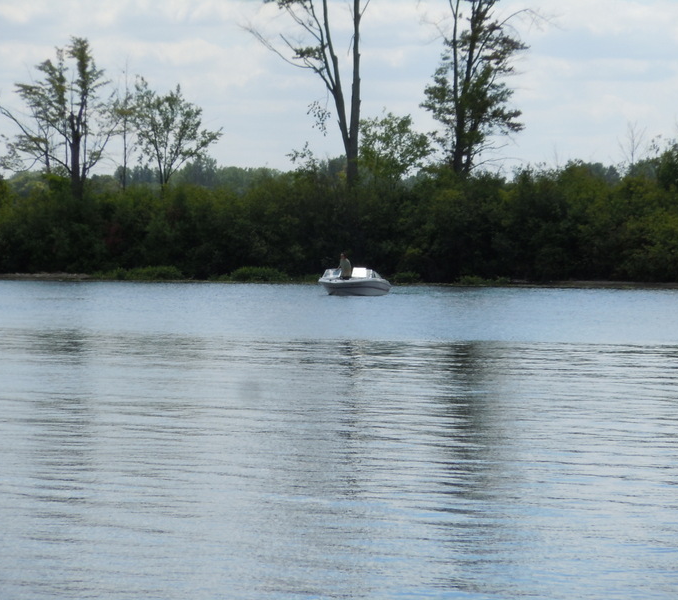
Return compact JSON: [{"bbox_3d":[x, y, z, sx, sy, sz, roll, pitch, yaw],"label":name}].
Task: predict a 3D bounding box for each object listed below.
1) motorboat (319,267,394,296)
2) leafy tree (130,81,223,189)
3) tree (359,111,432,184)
[{"bbox_3d":[0.357,-0.755,190.000,2.100,1.300,5.000,1,1,27],"label":"motorboat"},{"bbox_3d":[-10.090,-8.091,283.000,5.750,11.500,5.600,1,1,0],"label":"leafy tree"},{"bbox_3d":[3.441,-7.166,286.000,4.800,9.600,4.700,1,1,0],"label":"tree"}]

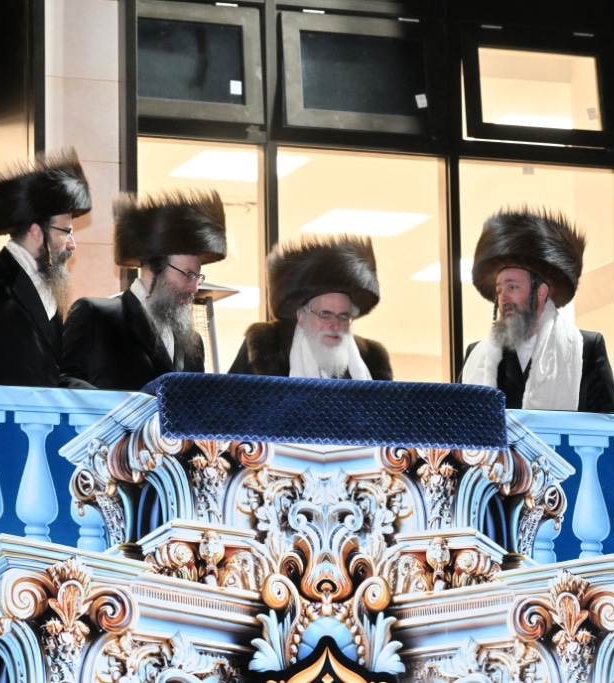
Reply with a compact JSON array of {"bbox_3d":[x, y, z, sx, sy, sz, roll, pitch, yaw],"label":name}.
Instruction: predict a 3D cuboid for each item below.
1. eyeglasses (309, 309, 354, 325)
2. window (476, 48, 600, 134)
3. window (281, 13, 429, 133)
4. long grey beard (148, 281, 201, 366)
[{"bbox_3d":[0.071,-0.086,11.350,0.142,0.050,0.135,10,-1,-22],"label":"eyeglasses"},{"bbox_3d":[0.957,-1.036,14.026,0.555,0.334,0.050,3,-18,-21],"label":"window"},{"bbox_3d":[0.226,-1.073,13.751,0.672,0.468,0.060,3,-18,-21],"label":"window"},{"bbox_3d":[-0.429,-0.061,11.050,0.130,0.250,0.160,5,-6,31],"label":"long grey beard"}]

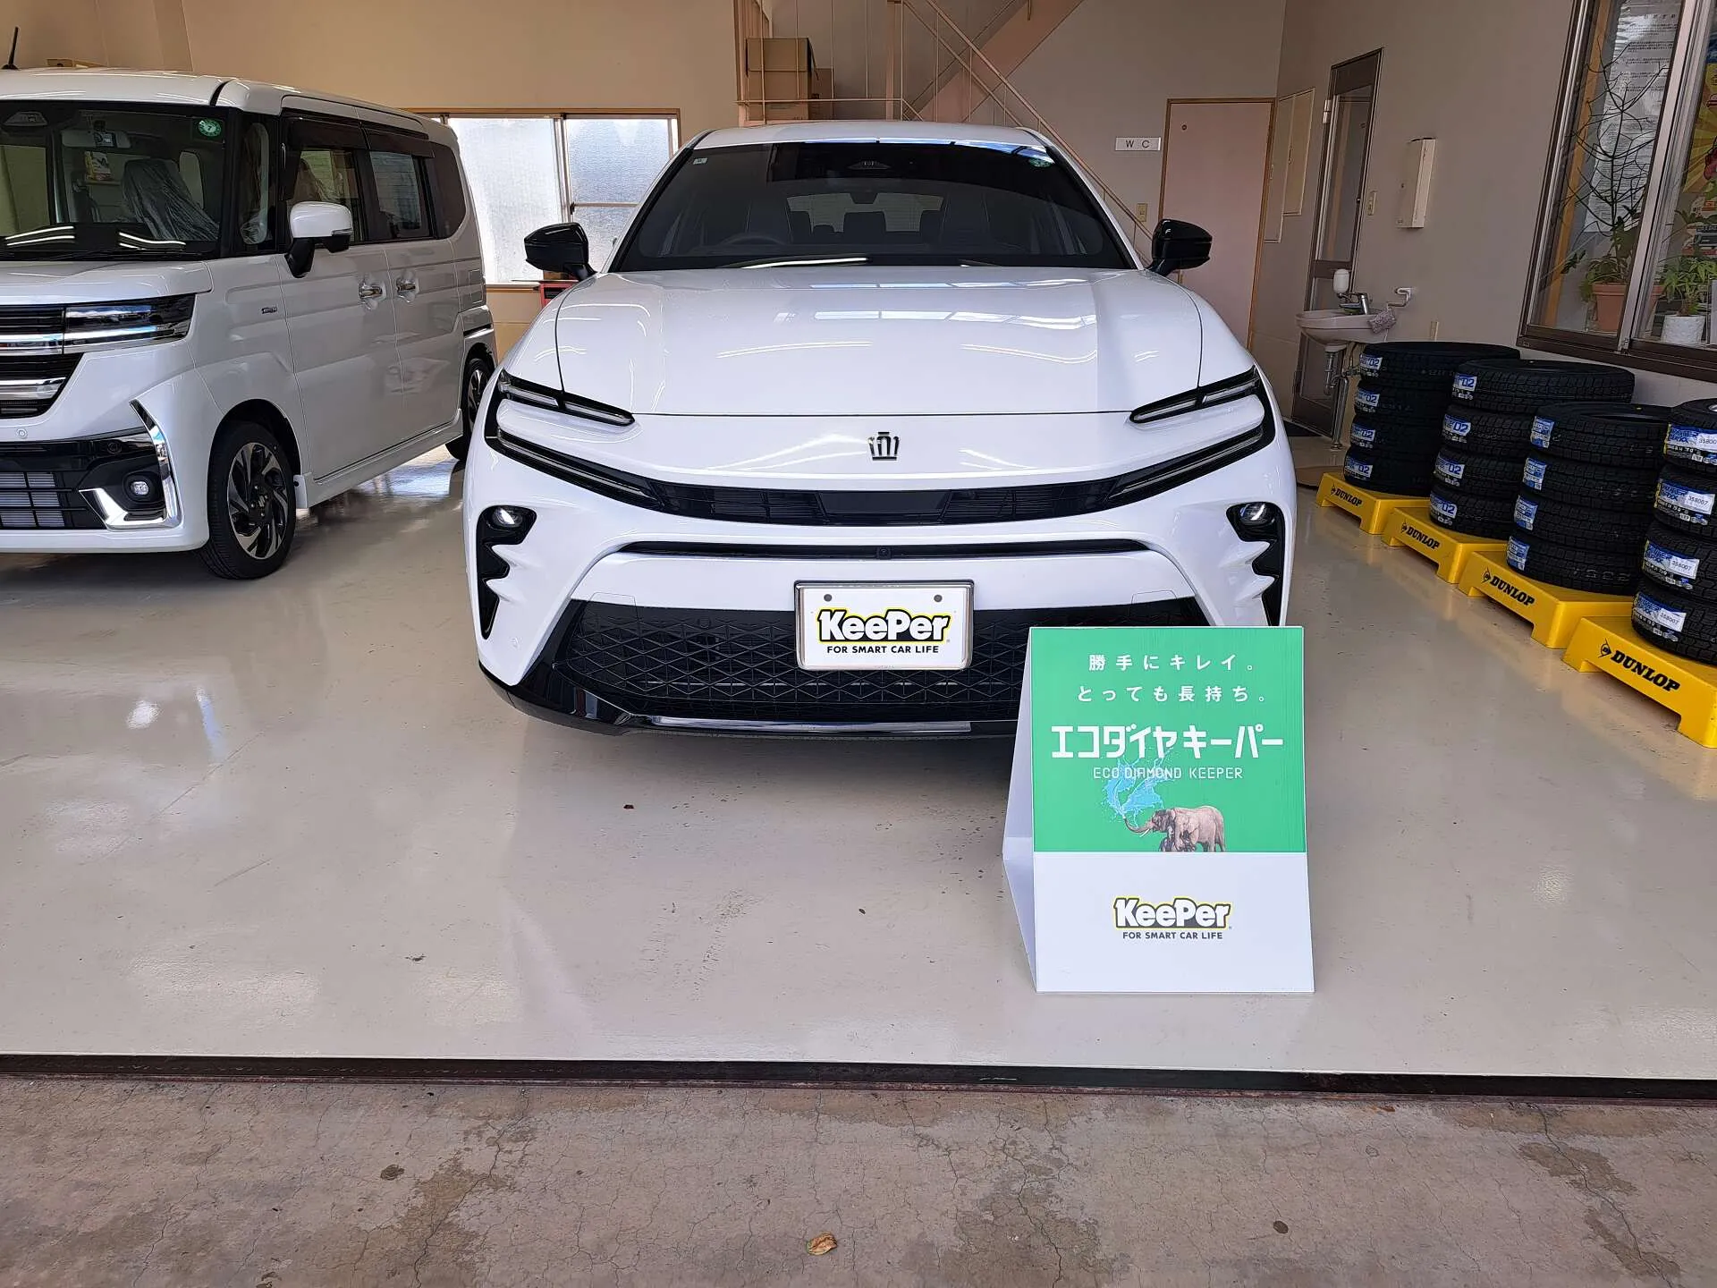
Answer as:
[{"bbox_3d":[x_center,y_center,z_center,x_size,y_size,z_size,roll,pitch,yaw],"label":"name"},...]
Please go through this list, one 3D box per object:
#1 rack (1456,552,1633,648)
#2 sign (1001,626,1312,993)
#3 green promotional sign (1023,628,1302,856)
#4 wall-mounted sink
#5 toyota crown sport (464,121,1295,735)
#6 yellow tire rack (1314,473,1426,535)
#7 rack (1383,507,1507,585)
[{"bbox_3d":[2.389,-0.156,3.832,0.600,0.143,0.620,1,19,2],"label":"rack"},{"bbox_3d":[0.511,0.232,2.037,0.446,0.547,0.439,0,19,0],"label":"sign"},{"bbox_3d":[0.511,0.156,1.949,0.446,0.367,0.020,0,-3,0],"label":"green promotional sign"},{"bbox_3d":[2.505,-1.648,6.266,0.410,0.170,0.470,0,19,0],"label":"wall-mounted sink"},{"bbox_3d":[0.035,-1.101,4.409,1.920,1.565,4.720,0,19,0],"label":"toyota crown sport"},{"bbox_3d":[2.435,-0.619,5.218,0.600,0.143,0.620,0,19,0],"label":"yellow tire rack"},{"bbox_3d":[2.421,-0.383,4.511,0.600,0.143,0.620,0,19,1],"label":"rack"}]

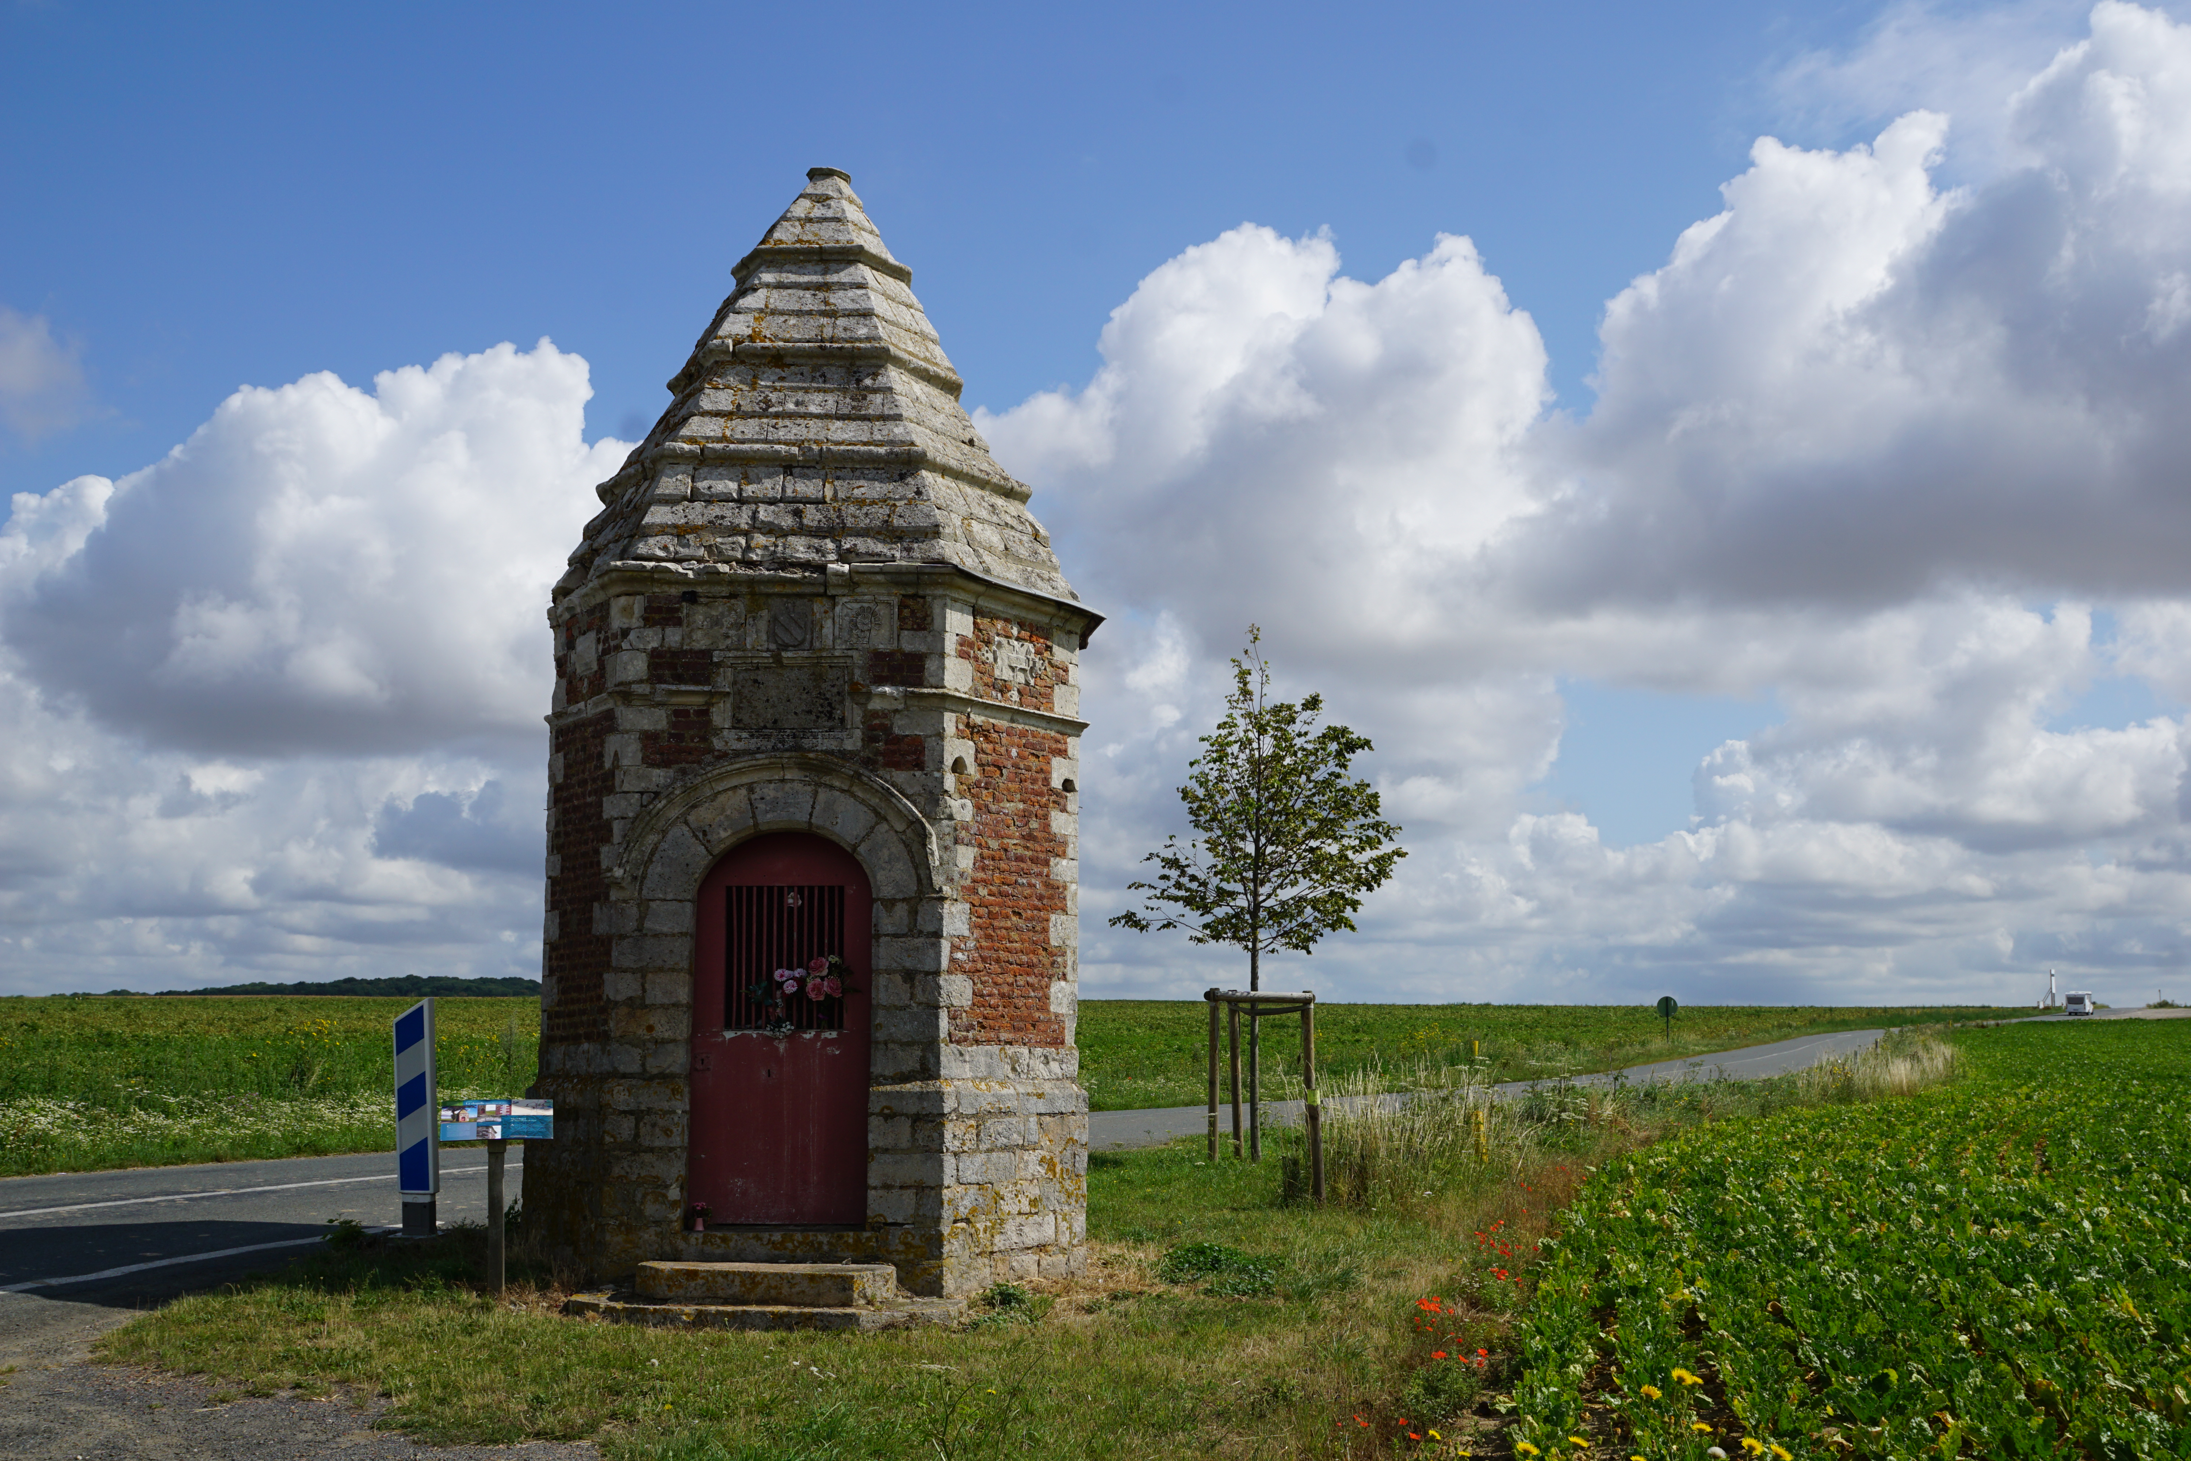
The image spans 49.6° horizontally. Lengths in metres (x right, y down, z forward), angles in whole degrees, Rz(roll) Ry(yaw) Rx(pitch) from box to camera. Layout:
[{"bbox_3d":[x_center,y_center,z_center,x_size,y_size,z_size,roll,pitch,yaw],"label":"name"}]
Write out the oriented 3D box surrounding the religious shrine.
[{"bbox_3d":[-1.717,-0.145,14.653,3.383,6.891,3.150,0,-7,0],"label":"religious shrine"}]

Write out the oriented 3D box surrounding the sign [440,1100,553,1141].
[{"bbox_3d":[-3.227,2.106,12.803,0.620,0.030,0.330,2,35,-14],"label":"sign"}]

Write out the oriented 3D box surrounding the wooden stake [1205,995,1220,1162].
[{"bbox_3d":[0.985,2.962,19.785,0.080,1.589,0.080,1,-7,0],"label":"wooden stake"}]

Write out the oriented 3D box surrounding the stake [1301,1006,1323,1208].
[{"bbox_3d":[1.780,2.975,19.280,0.090,1.728,0.090,-3,-7,0],"label":"stake"}]

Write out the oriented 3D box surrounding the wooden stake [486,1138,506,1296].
[{"bbox_3d":[-3.215,2.618,12.738,0.090,0.831,0.090,-1,-7,-14],"label":"wooden stake"}]

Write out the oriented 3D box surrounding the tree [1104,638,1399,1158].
[{"bbox_3d":[1.369,1.436,20.079,2.492,4.702,2.400,0,-7,0],"label":"tree"}]

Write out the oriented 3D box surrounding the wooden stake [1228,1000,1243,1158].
[{"bbox_3d":[1.220,3.043,20.380,0.080,1.594,0.080,-2,-7,0],"label":"wooden stake"}]

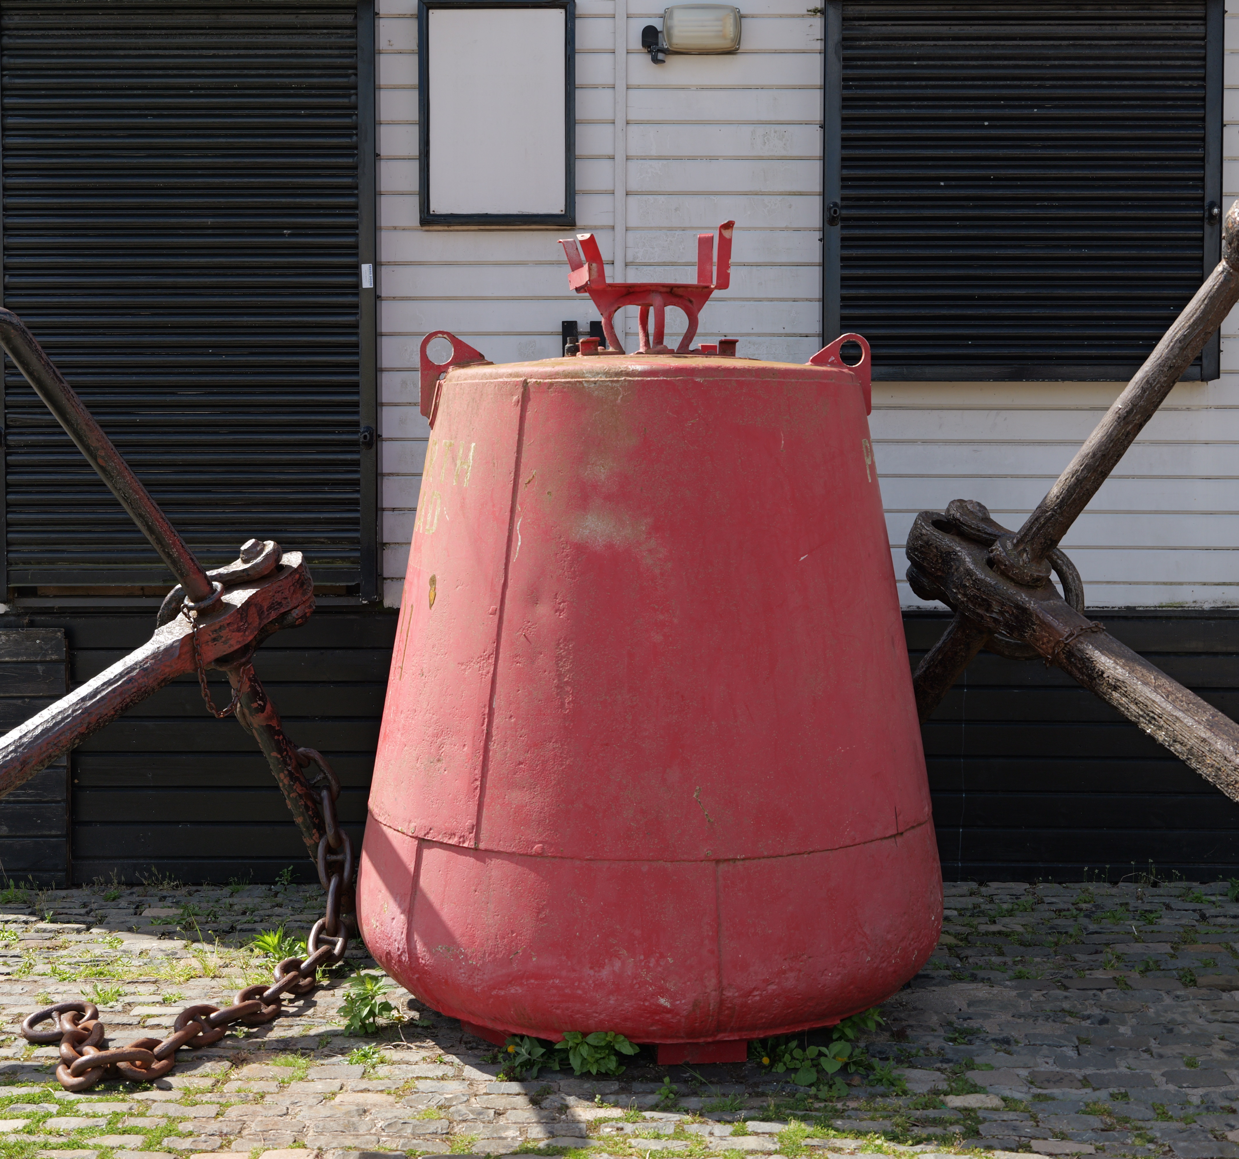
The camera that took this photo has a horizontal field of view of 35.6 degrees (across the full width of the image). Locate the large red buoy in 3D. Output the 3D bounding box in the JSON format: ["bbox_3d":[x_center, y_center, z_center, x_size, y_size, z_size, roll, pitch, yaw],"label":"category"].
[{"bbox_3d":[0.085,0.122,5.510,1.650,2.250,1.650,0,2,0],"label":"large red buoy"}]

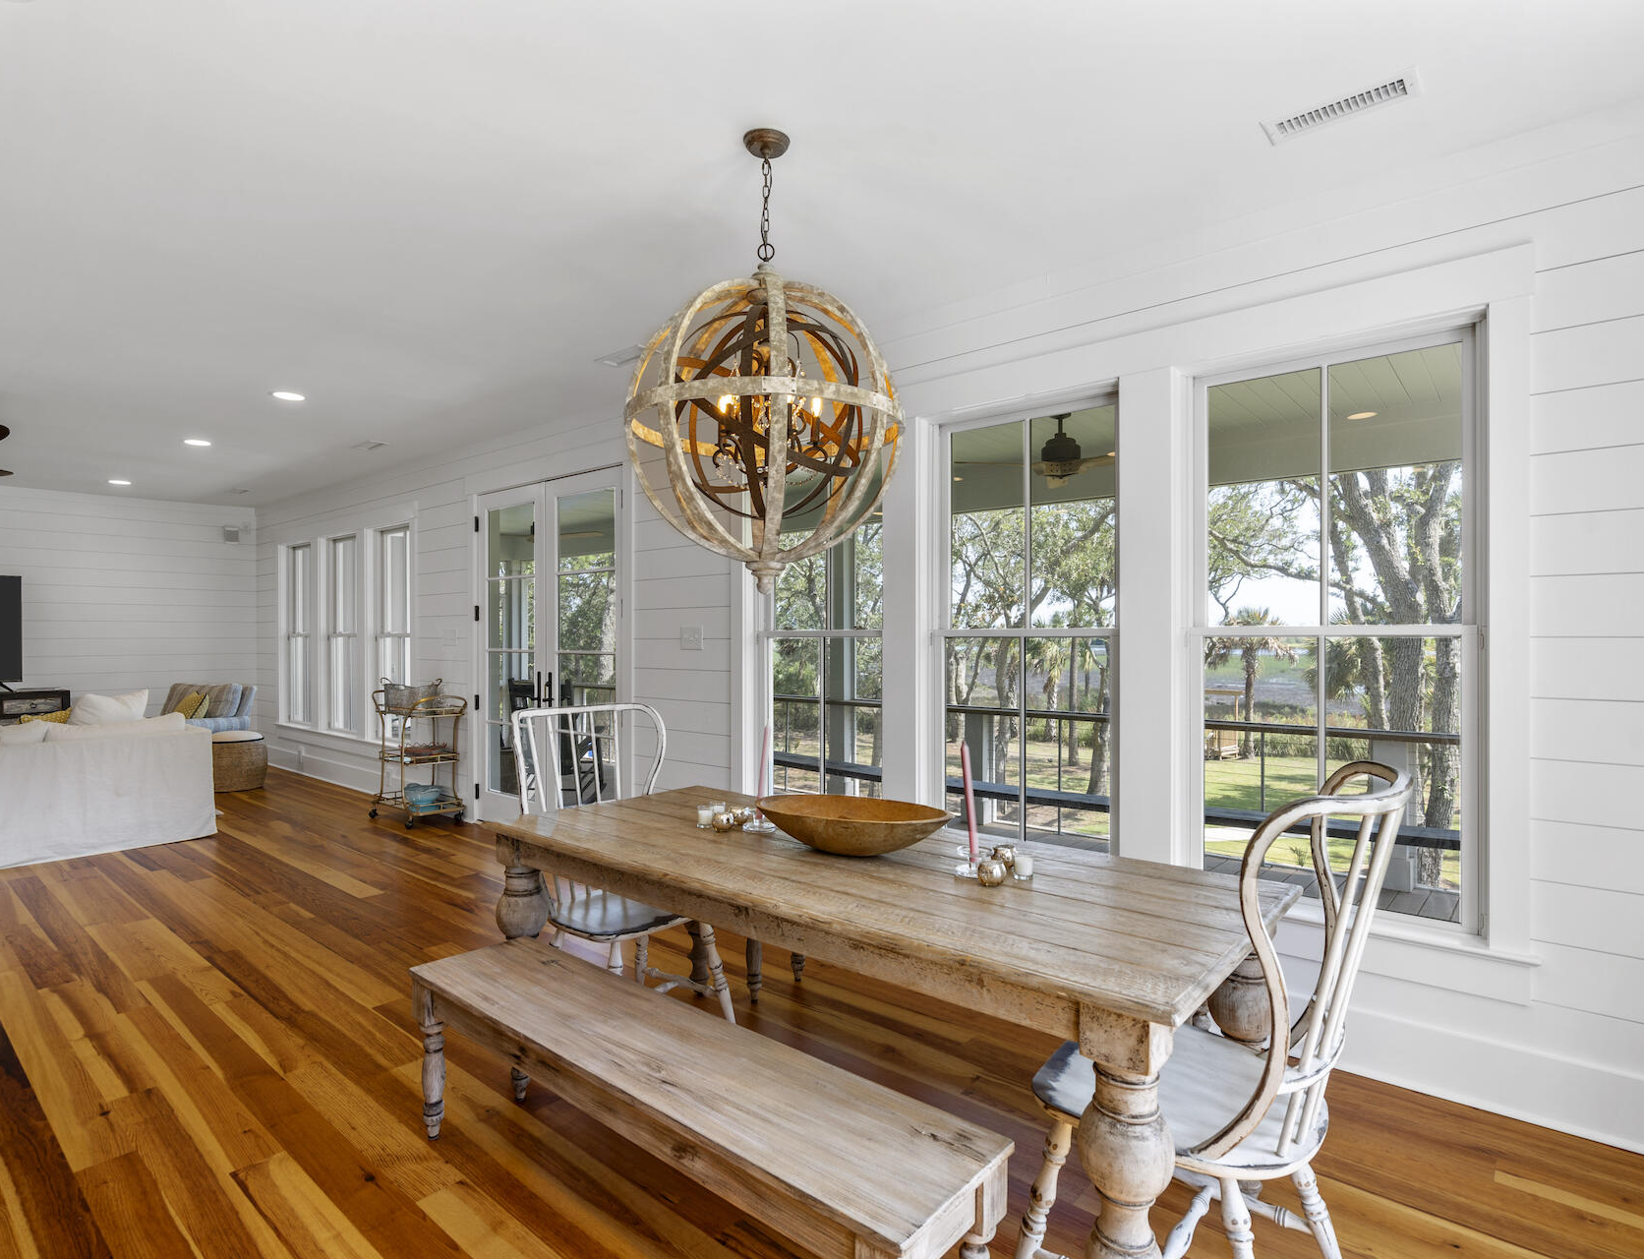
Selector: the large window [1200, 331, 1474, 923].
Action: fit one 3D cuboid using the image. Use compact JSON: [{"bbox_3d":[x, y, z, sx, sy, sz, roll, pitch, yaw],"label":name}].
[{"bbox_3d":[1.621,-0.007,2.719,0.800,1.770,0.090,0,-1,40],"label":"large window"}]

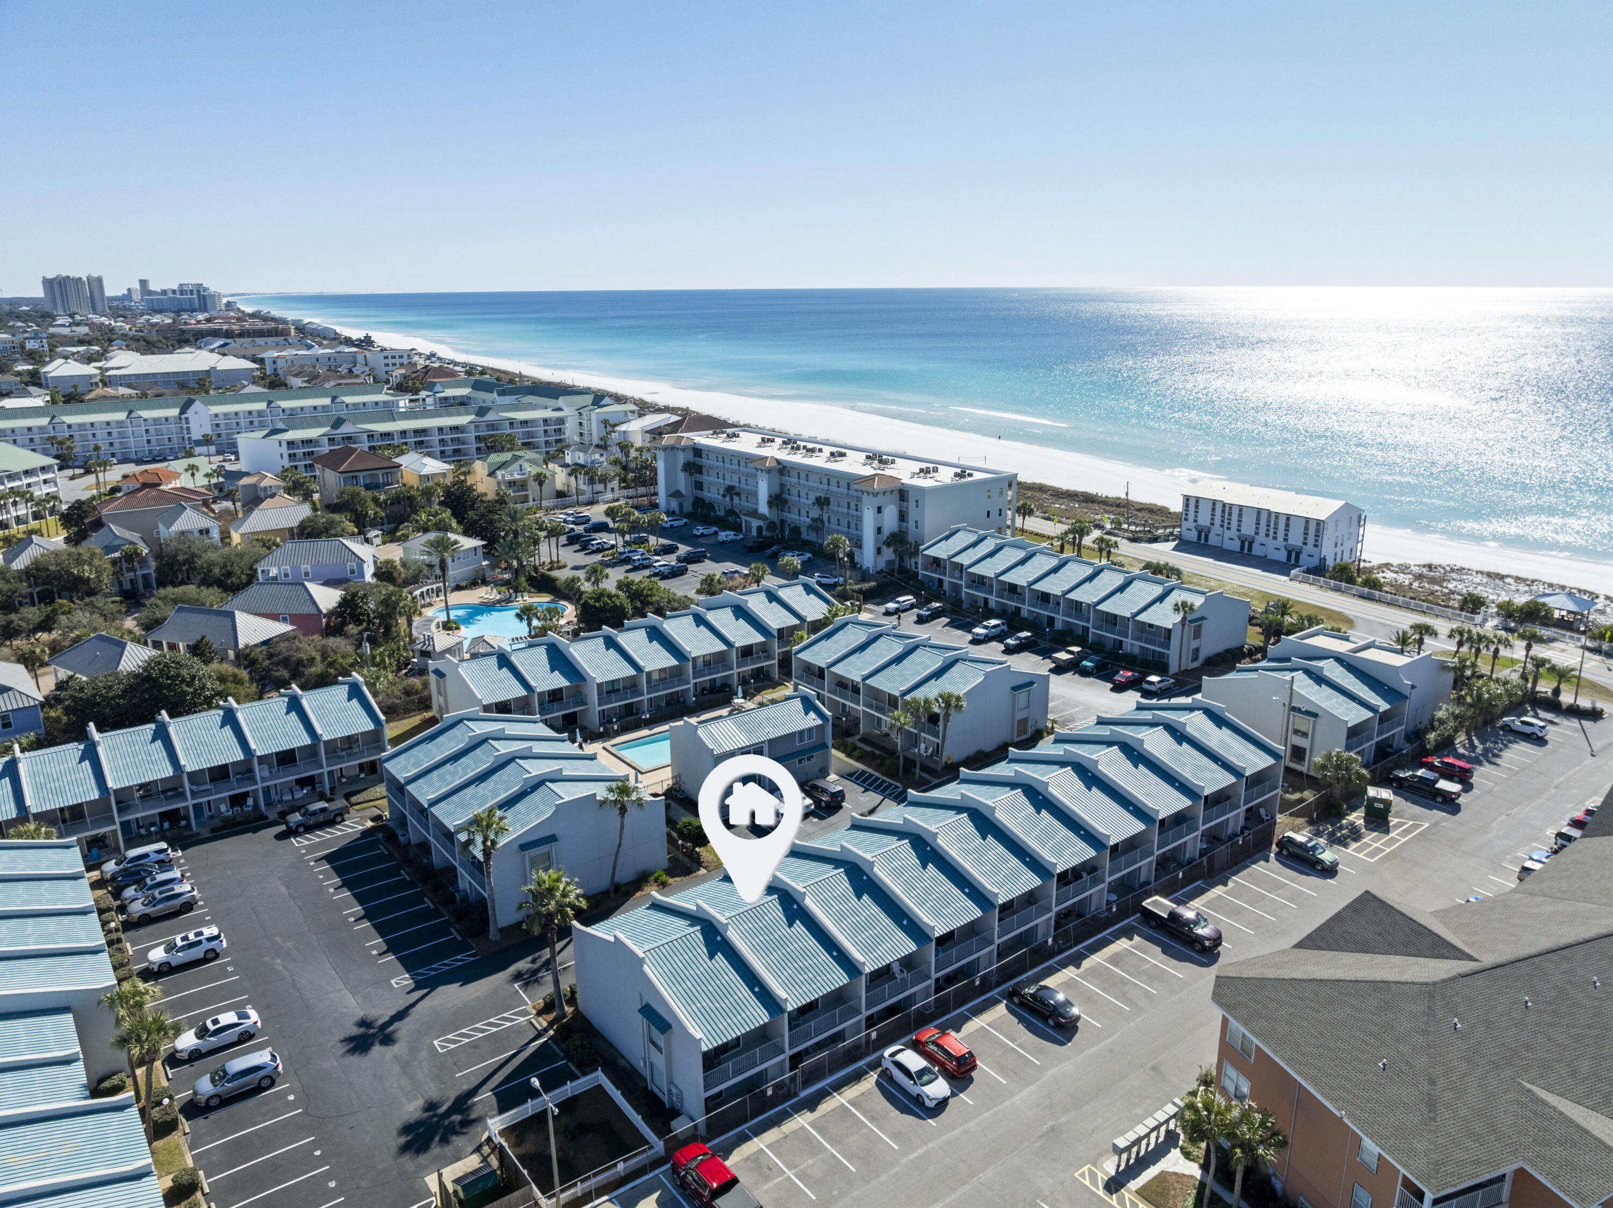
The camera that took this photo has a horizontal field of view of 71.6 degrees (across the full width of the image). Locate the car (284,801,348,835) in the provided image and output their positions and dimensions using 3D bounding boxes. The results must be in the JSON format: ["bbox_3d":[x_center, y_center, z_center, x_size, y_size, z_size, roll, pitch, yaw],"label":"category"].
[{"bbox_3d":[-43.100,18.570,98.590,5.390,1.800,1.890,-12,19,-35],"label":"car"}]

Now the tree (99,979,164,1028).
[{"bbox_3d":[-37.810,25.040,63.230,3.700,7.900,3.700,0,16,0],"label":"tree"}]

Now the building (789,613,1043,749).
[{"bbox_3d":[12.264,8.191,122.639,16.000,8.800,23.800,-12,20,-36],"label":"building"}]

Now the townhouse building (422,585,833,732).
[{"bbox_3d":[-17.593,5.422,130.786,48.800,8.800,17.700,-13,20,-37],"label":"townhouse building"}]

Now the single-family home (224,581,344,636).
[{"bbox_3d":[-69.000,1.190,148.210,14.540,8.450,9.580,0,16,3],"label":"single-family home"}]

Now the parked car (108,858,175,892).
[{"bbox_3d":[-52.908,21.939,89.189,4.600,1.470,1.820,-11,19,-32],"label":"parked car"}]

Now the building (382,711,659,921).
[{"bbox_3d":[-24.090,16.160,93.470,14.700,8.500,22.600,-12,20,-36],"label":"building"}]

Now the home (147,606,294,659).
[{"bbox_3d":[-76.574,3.505,145.667,15.200,6.200,9.600,5,17,18],"label":"home"}]

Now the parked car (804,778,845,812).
[{"bbox_3d":[1.438,16.599,99.194,1.920,1.720,4.700,-13,20,-37],"label":"parked car"}]

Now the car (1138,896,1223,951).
[{"bbox_3d":[25.990,21.880,77.020,2.030,1.920,5.850,-12,20,-36],"label":"car"}]

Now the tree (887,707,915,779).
[{"bbox_3d":[8.771,12.941,103.002,2.500,6.600,2.500,1,16,5],"label":"tree"}]

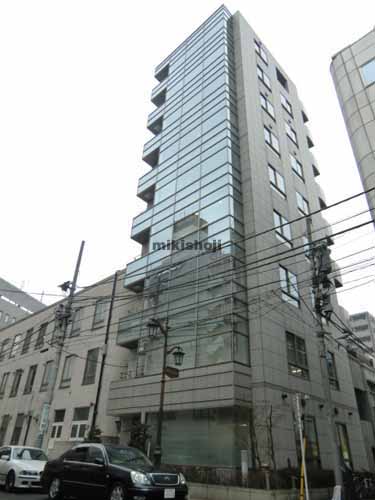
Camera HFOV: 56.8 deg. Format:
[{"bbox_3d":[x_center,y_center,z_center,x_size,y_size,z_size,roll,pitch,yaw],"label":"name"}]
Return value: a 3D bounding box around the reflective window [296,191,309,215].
[{"bbox_3d":[7.880,-3.021,23.516,0.150,1.600,1.830,-24,-39,37],"label":"reflective window"}]

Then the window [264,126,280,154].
[{"bbox_3d":[5.639,-7.228,23.065,0.150,1.600,1.830,-24,-39,37],"label":"window"}]

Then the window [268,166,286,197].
[{"bbox_3d":[5.419,-4.120,21.018,0.150,1.430,1.845,-24,-40,37],"label":"window"}]

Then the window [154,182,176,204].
[{"bbox_3d":[-1.402,-3.576,21.601,1.950,1.180,0.140,-24,-39,37],"label":"window"}]

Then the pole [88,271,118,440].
[{"bbox_3d":[-4.837,6.257,19.521,0.200,11.036,0.200,-24,-40,37],"label":"pole"}]

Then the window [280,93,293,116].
[{"bbox_3d":[8.092,-11.756,28.361,0.150,1.502,1.817,-24,-40,37],"label":"window"}]

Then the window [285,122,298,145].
[{"bbox_3d":[8.105,-8.958,26.984,0.150,1.600,1.830,-24,-39,37],"label":"window"}]

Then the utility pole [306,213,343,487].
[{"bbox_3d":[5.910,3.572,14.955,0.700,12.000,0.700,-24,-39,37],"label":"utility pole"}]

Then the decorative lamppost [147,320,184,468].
[{"bbox_3d":[-0.887,5.016,11.724,0.500,5.544,1.650,-24,-40,37],"label":"decorative lamppost"}]

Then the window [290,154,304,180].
[{"bbox_3d":[7.879,-5.834,24.927,0.150,1.486,1.795,-24,-40,37],"label":"window"}]

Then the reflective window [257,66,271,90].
[{"bbox_3d":[5.757,-12.924,26.149,0.150,1.534,1.828,-24,-40,37],"label":"reflective window"}]

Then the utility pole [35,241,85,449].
[{"bbox_3d":[-6.939,4.919,18.789,0.700,12.600,0.700,-24,-39,37],"label":"utility pole"}]

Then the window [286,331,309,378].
[{"bbox_3d":[4.946,4.790,15.665,0.150,1.785,1.812,-24,-40,37],"label":"window"}]

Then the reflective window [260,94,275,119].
[{"bbox_3d":[5.766,-10.197,24.816,0.150,1.600,1.830,-24,-39,37],"label":"reflective window"}]

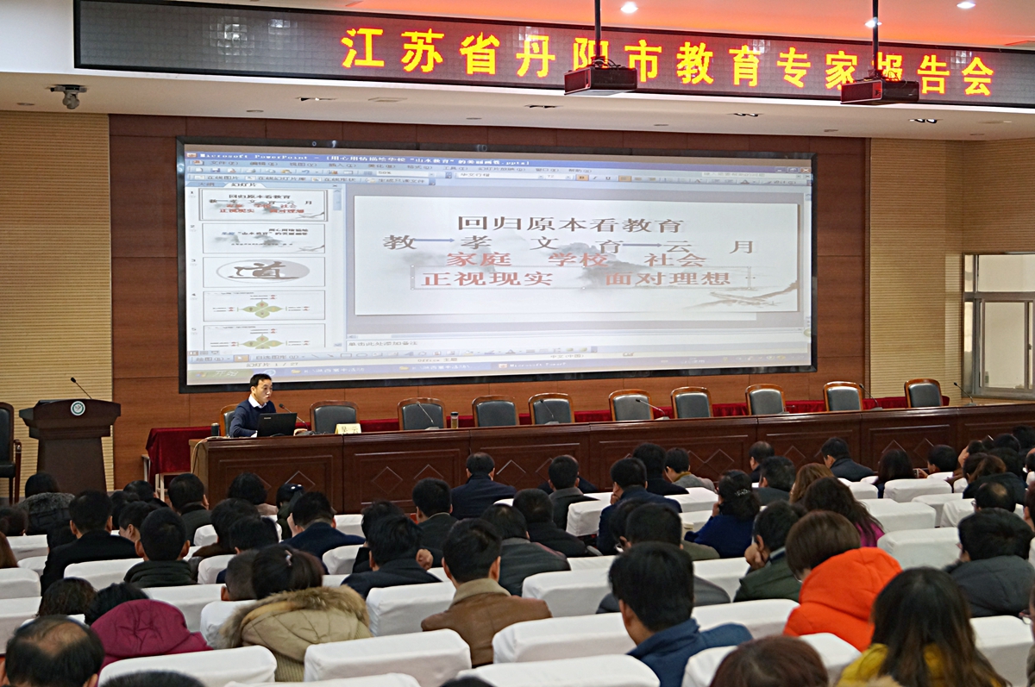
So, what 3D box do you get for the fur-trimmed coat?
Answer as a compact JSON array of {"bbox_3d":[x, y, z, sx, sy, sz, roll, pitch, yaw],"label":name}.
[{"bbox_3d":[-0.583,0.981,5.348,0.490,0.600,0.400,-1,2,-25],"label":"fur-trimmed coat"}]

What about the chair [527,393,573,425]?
[{"bbox_3d":[0.440,0.975,18.619,0.560,0.980,0.600,-1,2,-27],"label":"chair"}]

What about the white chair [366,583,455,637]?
[{"bbox_3d":[-0.339,1.294,6.528,0.560,1.000,0.650,-1,2,-26],"label":"white chair"}]

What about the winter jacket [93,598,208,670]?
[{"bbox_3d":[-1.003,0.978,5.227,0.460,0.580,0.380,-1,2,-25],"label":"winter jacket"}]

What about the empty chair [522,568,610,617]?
[{"bbox_3d":[0.159,1.282,6.772,0.560,1.000,0.650,-1,2,-26],"label":"empty chair"}]

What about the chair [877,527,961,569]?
[{"bbox_3d":[1.722,1.325,8.694,0.560,1.000,0.650,-1,2,-26],"label":"chair"}]

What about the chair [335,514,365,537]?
[{"bbox_3d":[-0.983,1.409,10.488,0.540,1.000,0.600,-1,2,-25],"label":"chair"}]

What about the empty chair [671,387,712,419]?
[{"bbox_3d":[1.877,0.941,19.230,0.570,0.970,0.600,-1,2,-26],"label":"empty chair"}]

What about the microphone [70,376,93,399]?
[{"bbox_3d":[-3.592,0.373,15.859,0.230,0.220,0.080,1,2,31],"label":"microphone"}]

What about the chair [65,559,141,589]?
[{"bbox_3d":[-1.731,1.414,8.228,0.580,1.000,0.630,-1,2,-25],"label":"chair"}]

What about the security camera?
[{"bbox_3d":[-3.814,-2.080,16.335,0.310,0.210,0.220,-1,2,-25],"label":"security camera"}]

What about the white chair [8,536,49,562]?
[{"bbox_3d":[-2.605,1.508,10.132,0.580,1.000,0.630,-1,2,-25],"label":"white chair"}]

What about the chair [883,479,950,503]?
[{"bbox_3d":[2.432,1.393,12.436,0.580,1.000,0.630,-1,2,-25],"label":"chair"}]

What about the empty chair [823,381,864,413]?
[{"bbox_3d":[3.597,0.905,20.449,0.570,0.990,0.620,-1,2,-25],"label":"empty chair"}]

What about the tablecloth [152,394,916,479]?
[{"bbox_3d":[0.724,1.004,19.841,9.330,0.600,0.520,-1,2,-27],"label":"tablecloth"}]

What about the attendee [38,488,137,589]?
[{"bbox_3d":[-1.877,1.260,8.374,0.520,1.260,0.800,-1,2,-26],"label":"attendee"}]

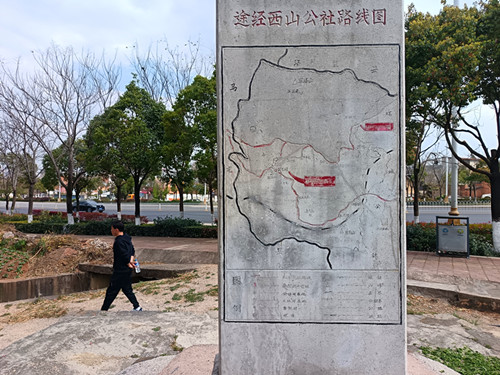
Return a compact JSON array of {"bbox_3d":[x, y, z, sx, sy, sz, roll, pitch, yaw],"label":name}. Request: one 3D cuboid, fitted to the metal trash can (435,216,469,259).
[{"bbox_3d":[5.270,1.285,9.020,0.730,1.030,0.360,-1,0,29],"label":"metal trash can"}]

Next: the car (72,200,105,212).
[{"bbox_3d":[-20.950,2.470,44.800,4.620,1.500,1.810,-1,0,24],"label":"car"}]

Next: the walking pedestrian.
[{"bbox_3d":[-2.320,1.435,6.330,0.760,1.660,0.500,0,0,-3],"label":"walking pedestrian"}]

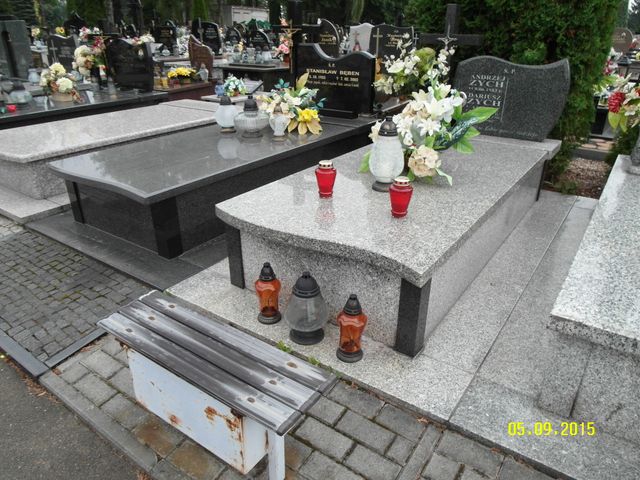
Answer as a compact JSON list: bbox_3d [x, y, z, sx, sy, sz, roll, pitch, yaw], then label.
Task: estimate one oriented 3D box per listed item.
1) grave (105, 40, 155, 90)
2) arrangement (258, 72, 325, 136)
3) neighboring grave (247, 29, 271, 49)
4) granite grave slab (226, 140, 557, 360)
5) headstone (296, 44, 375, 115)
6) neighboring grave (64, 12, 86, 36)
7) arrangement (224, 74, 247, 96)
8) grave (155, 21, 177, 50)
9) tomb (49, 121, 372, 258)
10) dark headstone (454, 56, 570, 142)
[{"bbox_3d":[-2.405,-2.245,5.665,0.820,0.590,0.100,17,31,30],"label":"grave"},{"bbox_3d":[-0.208,-1.116,3.612,0.420,0.430,0.360,17,31,32],"label":"arrangement"},{"bbox_3d":[-1.780,-5.801,12.838,0.900,0.680,0.100,17,31,32],"label":"neighboring grave"},{"bbox_3d":[0.631,-0.258,2.792,1.090,0.437,2.430,18,31,32],"label":"granite grave slab"},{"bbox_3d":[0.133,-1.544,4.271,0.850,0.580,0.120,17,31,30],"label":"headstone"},{"bbox_3d":[-5.841,-5.077,10.600,0.750,0.720,0.110,17,31,30],"label":"neighboring grave"},{"bbox_3d":[-1.028,-1.880,5.400,0.250,0.250,0.220,17,31,30],"label":"arrangement"},{"bbox_3d":[-3.921,-5.178,11.261,0.750,0.830,0.100,17,31,32],"label":"grave"},{"bbox_3d":[-0.591,-0.608,3.527,1.060,0.420,2.540,17,31,30],"label":"tomb"},{"bbox_3d":[1.329,-1.008,3.144,0.751,0.535,0.080,17,31,32],"label":"dark headstone"}]

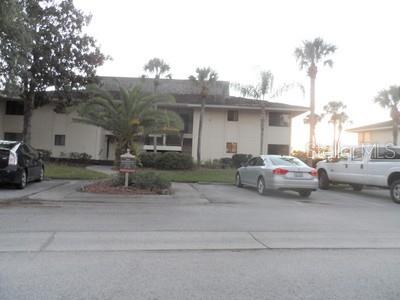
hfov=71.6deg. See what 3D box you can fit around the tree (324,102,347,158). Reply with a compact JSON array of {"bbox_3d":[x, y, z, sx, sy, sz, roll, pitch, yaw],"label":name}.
[{"bbox_3d":[17.396,-2.077,36.000,2.900,8.700,2.900,2,-1,0],"label":"tree"}]

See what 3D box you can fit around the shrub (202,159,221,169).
[{"bbox_3d":[0.925,1.086,22.300,1.400,0.820,1.100,2,0,0],"label":"shrub"}]

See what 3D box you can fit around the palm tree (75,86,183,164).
[{"bbox_3d":[-4.803,-1.501,18.500,7.100,5.500,6.800,2,0,0],"label":"palm tree"}]

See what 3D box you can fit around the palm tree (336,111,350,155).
[{"bbox_3d":[19.665,-1.576,38.000,2.200,7.670,2.200,2,-1,0],"label":"palm tree"}]

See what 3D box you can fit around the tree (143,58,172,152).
[{"bbox_3d":[-3.451,-2.935,22.000,2.400,8.650,2.400,2,-1,0],"label":"tree"}]

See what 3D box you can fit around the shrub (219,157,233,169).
[{"bbox_3d":[2.069,1.014,22.500,1.130,0.980,1.100,2,0,0],"label":"shrub"}]

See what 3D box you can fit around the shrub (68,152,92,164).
[{"bbox_3d":[-9.395,0.668,21.800,1.850,0.980,1.300,2,0,0],"label":"shrub"}]

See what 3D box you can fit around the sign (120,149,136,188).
[{"bbox_3d":[-2.682,0.666,10.400,0.600,1.440,0.220,2,-1,-5],"label":"sign"}]

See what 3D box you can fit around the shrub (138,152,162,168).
[{"bbox_3d":[-3.841,0.826,21.300,1.900,1.270,1.600,2,-1,0],"label":"shrub"}]

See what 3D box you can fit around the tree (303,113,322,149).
[{"bbox_3d":[15.078,-1.401,37.000,2.700,7.210,2.700,2,-1,0],"label":"tree"}]

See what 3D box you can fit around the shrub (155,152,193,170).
[{"bbox_3d":[-1.997,0.867,20.900,2.850,1.360,1.800,2,-1,0],"label":"shrub"}]

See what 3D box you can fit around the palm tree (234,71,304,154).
[{"bbox_3d":[5.395,-2.420,22.000,5.300,7.770,4.800,2,-1,0],"label":"palm tree"}]

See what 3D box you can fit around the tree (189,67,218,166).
[{"bbox_3d":[0.177,-2.694,22.300,2.500,8.100,2.500,2,0,0],"label":"tree"}]

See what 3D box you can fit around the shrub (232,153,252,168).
[{"bbox_3d":[3.448,0.852,22.500,1.600,1.300,1.450,2,0,0],"label":"shrub"}]

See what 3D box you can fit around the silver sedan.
[{"bbox_3d":[2.980,1.010,11.900,1.835,1.487,4.868,2,-1,-10],"label":"silver sedan"}]

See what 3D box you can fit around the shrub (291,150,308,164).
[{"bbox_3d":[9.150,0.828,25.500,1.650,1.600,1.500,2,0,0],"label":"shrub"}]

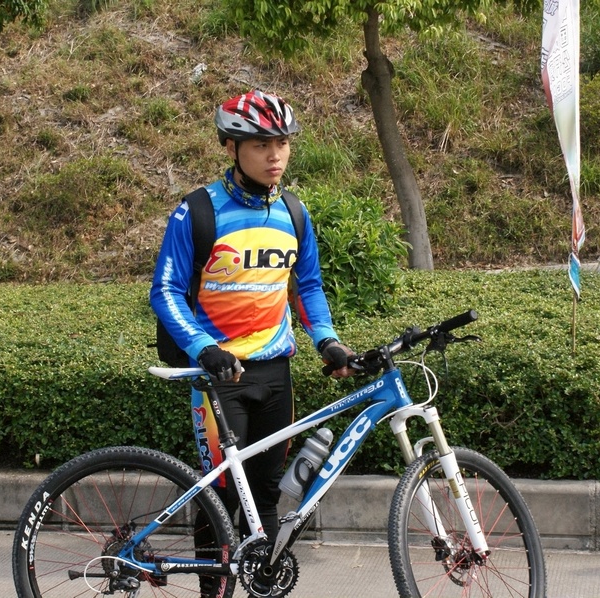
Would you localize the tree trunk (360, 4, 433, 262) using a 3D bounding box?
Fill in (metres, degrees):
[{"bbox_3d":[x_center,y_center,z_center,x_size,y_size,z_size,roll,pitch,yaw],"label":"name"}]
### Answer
[{"bbox_3d":[0.811,-1.339,12.600,0.580,2.320,0.380,-1,6,3],"label":"tree trunk"}]

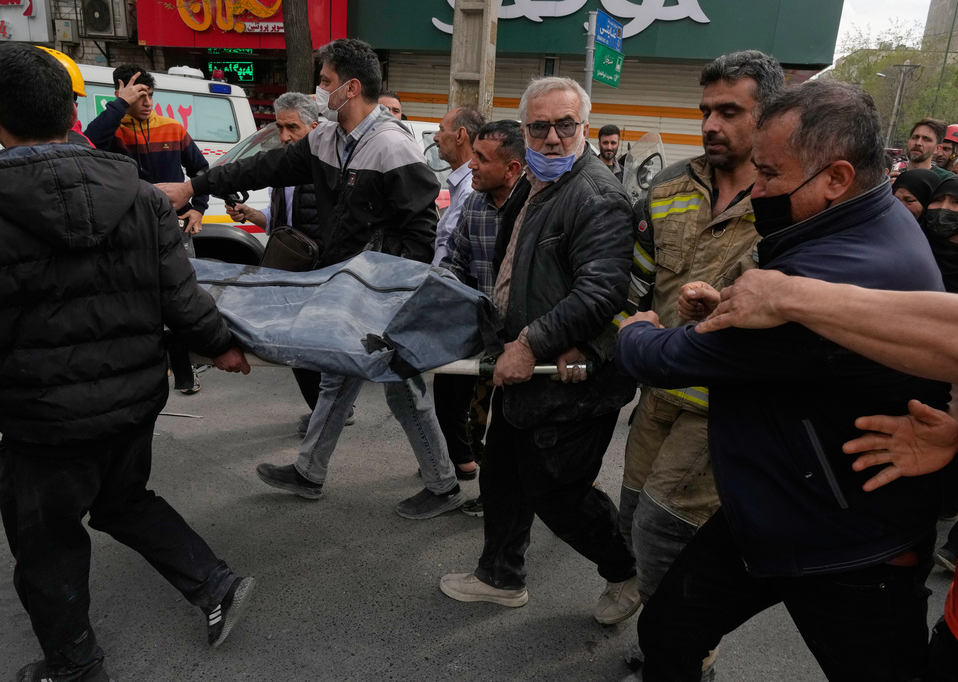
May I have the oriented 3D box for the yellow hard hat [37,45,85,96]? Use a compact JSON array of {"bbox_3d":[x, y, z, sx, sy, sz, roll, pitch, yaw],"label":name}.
[{"bbox_3d":[-1.410,-0.866,2.180,0.285,0.160,0.220,6,16,6],"label":"yellow hard hat"}]

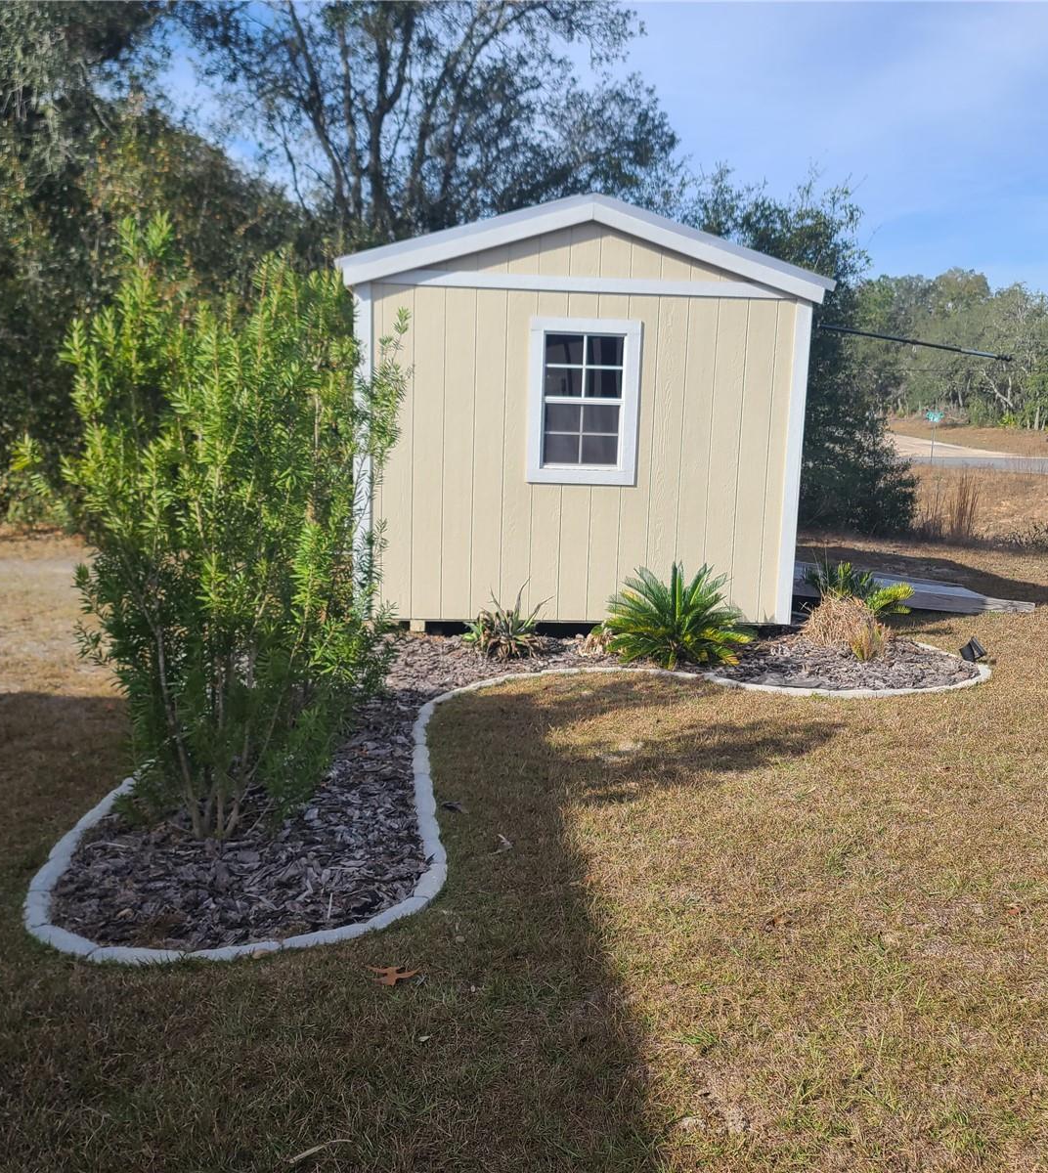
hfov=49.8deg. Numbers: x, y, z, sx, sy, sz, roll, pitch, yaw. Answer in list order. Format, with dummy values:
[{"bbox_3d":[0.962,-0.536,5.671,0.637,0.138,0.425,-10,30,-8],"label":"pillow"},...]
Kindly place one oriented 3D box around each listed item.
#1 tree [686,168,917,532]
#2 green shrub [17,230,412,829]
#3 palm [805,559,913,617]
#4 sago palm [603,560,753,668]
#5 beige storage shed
[{"bbox_3d":[3.996,-3.333,16.202,3.700,5.300,3.500,1,9,-5],"label":"tree"},{"bbox_3d":[-1.058,-0.180,3.919,1.320,2.160,1.250,1,9,-5],"label":"green shrub"},{"bbox_3d":[2.436,0.049,8.254,0.850,0.580,0.800,1,9,-5],"label":"palm"},{"bbox_3d":[0.989,0.139,7.289,0.970,0.600,0.930,1,9,-5],"label":"sago palm"},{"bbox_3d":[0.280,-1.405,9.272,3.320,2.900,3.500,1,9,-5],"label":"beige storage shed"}]

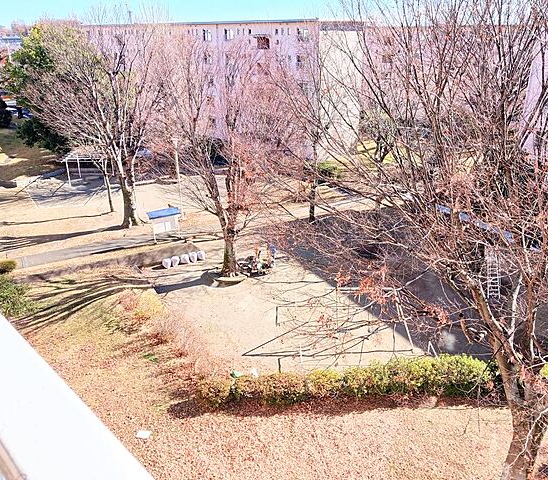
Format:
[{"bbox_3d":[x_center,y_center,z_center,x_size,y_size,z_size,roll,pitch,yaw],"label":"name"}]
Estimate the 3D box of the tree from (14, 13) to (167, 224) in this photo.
[{"bbox_3d":[-11.130,-6.970,31.280,8.600,13.200,8.400,-1,22,0],"label":"tree"}]

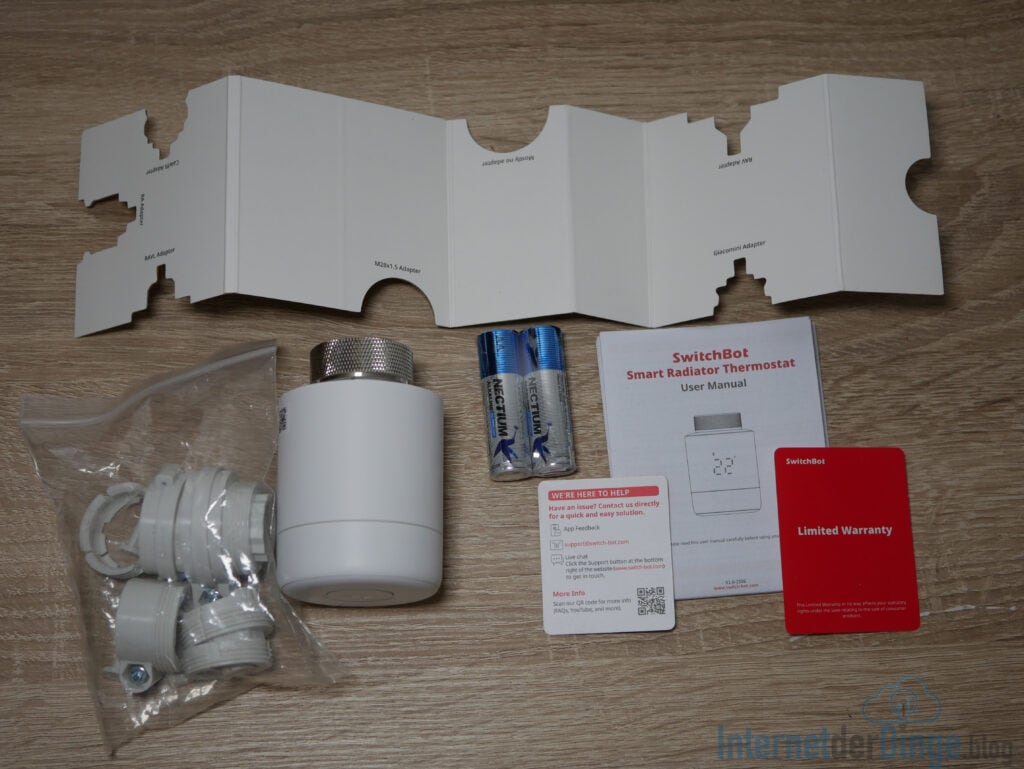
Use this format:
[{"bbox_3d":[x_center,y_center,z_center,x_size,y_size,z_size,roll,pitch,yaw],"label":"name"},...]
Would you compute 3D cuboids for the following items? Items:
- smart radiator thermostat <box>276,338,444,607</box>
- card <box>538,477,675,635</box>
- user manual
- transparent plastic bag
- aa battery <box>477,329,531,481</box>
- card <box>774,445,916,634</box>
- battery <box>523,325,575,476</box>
[{"bbox_3d":[-0.049,0.028,0.576,0.053,0.053,0.081,-1,76,-1],"label":"smart radiator thermostat"},{"bbox_3d":[0.032,0.057,0.594,0.044,0.001,0.052,-2,76,-1],"label":"card"},{"bbox_3d":[0.070,0.025,0.603,0.075,0.003,0.094,-4,76,-2],"label":"user manual"},{"bbox_3d":[-0.107,0.051,0.578,0.087,0.036,0.122,-13,76,-4],"label":"transparent plastic bag"},{"bbox_3d":[-0.002,0.007,0.601,0.014,0.014,0.050,-5,76,-2],"label":"aa battery"},{"bbox_3d":[0.112,0.052,0.596,0.045,0.001,0.063,-2,76,-1],"label":"card"},{"bbox_3d":[0.012,0.005,0.602,0.014,0.014,0.050,-5,76,-2],"label":"battery"}]

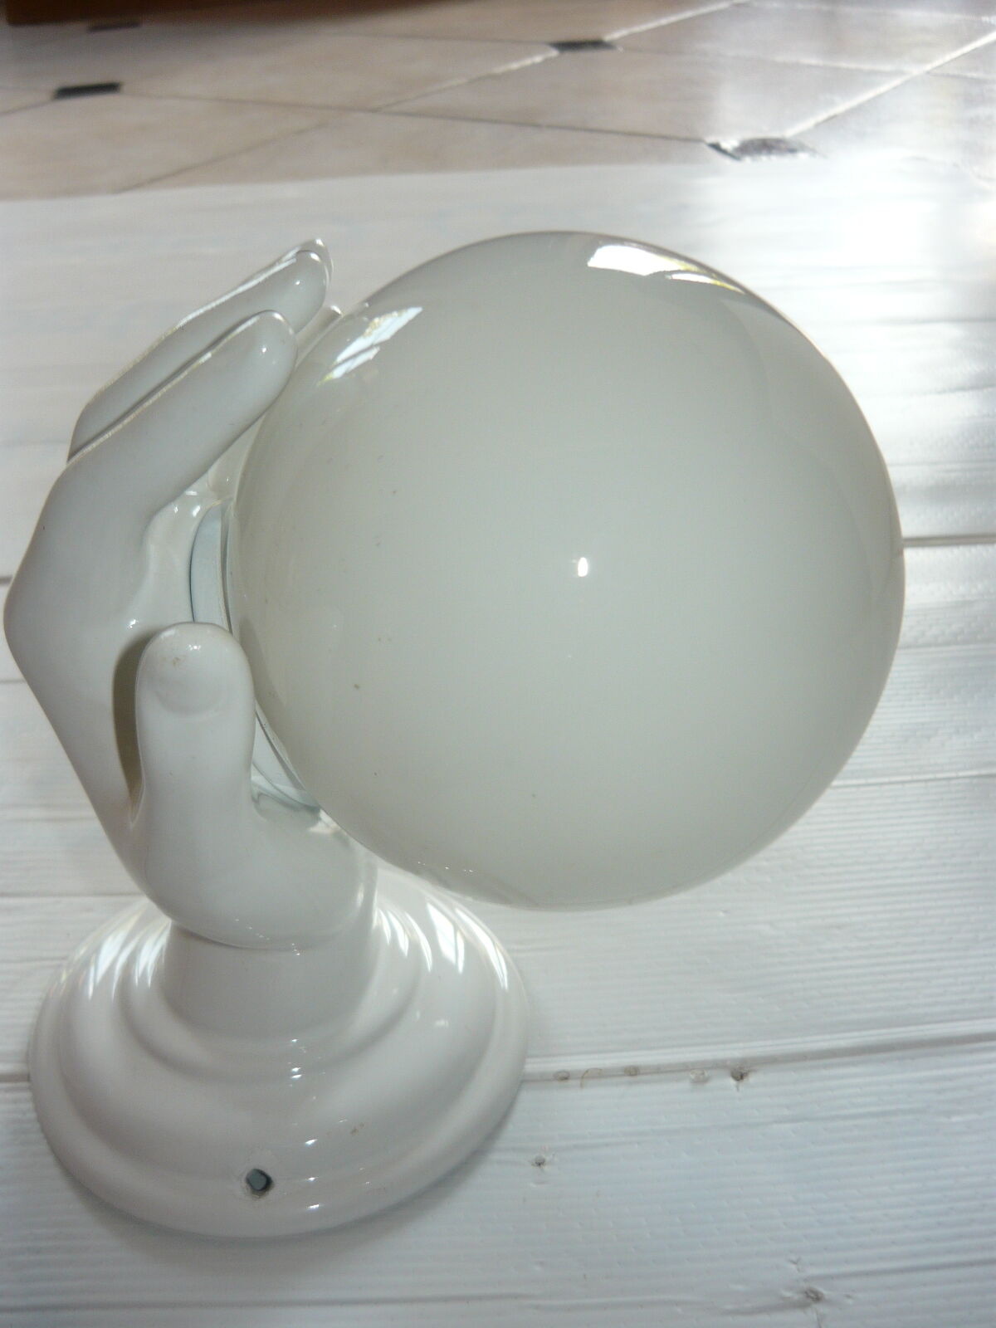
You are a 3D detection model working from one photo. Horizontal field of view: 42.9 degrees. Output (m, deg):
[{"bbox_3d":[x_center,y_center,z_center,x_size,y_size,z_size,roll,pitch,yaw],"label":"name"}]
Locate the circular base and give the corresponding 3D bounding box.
[{"bbox_3d":[-0.061,0.078,0.358,0.144,0.065,0.144,1,31,-1],"label":"circular base"}]

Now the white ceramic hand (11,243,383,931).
[{"bbox_3d":[-0.072,-0.013,0.298,0.083,0.162,0.094,1,31,-1],"label":"white ceramic hand"}]

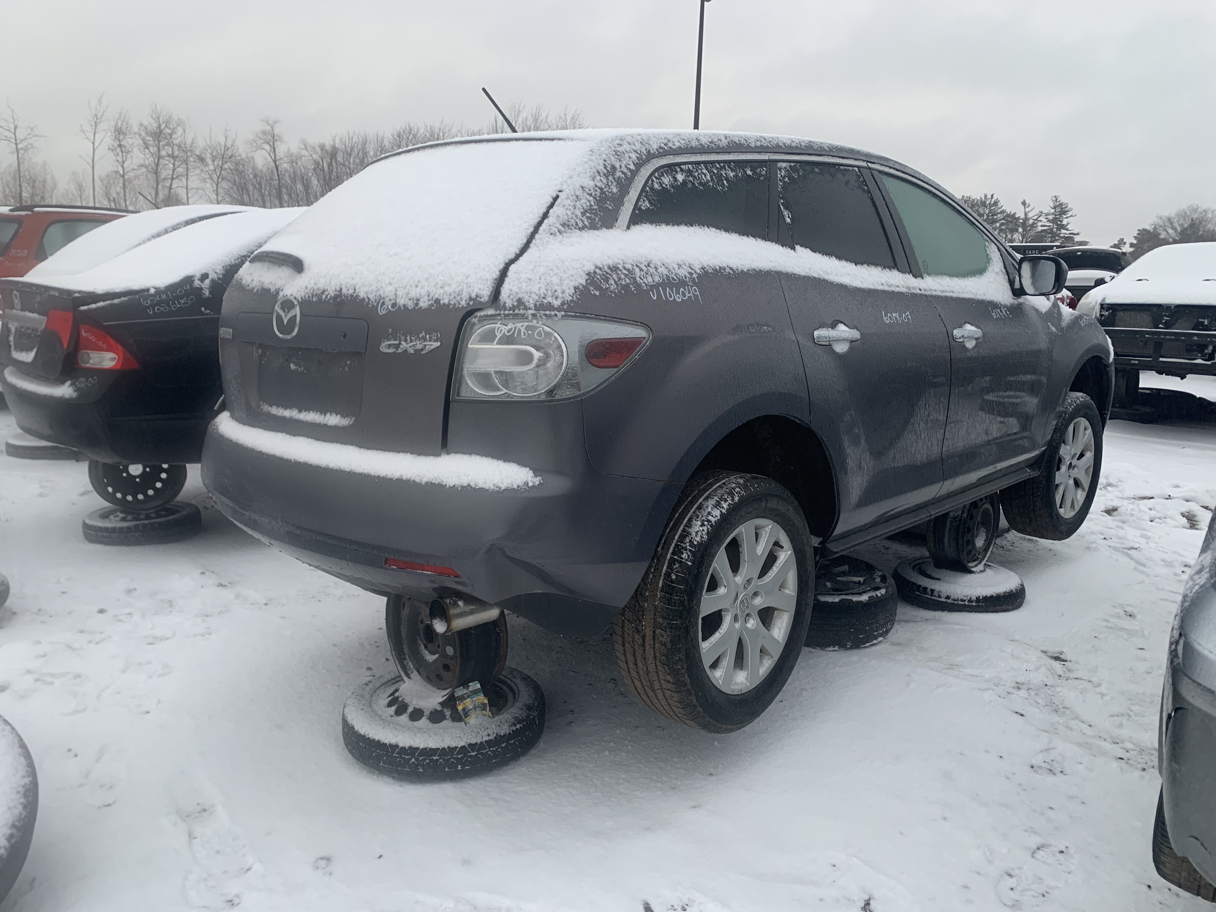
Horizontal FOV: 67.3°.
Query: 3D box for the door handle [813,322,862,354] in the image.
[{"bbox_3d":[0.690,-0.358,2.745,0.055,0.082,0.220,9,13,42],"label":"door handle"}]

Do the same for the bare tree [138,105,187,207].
[{"bbox_3d":[-28.016,-14.850,58.006,3.300,14.379,3.300,-2,9,-25],"label":"bare tree"}]

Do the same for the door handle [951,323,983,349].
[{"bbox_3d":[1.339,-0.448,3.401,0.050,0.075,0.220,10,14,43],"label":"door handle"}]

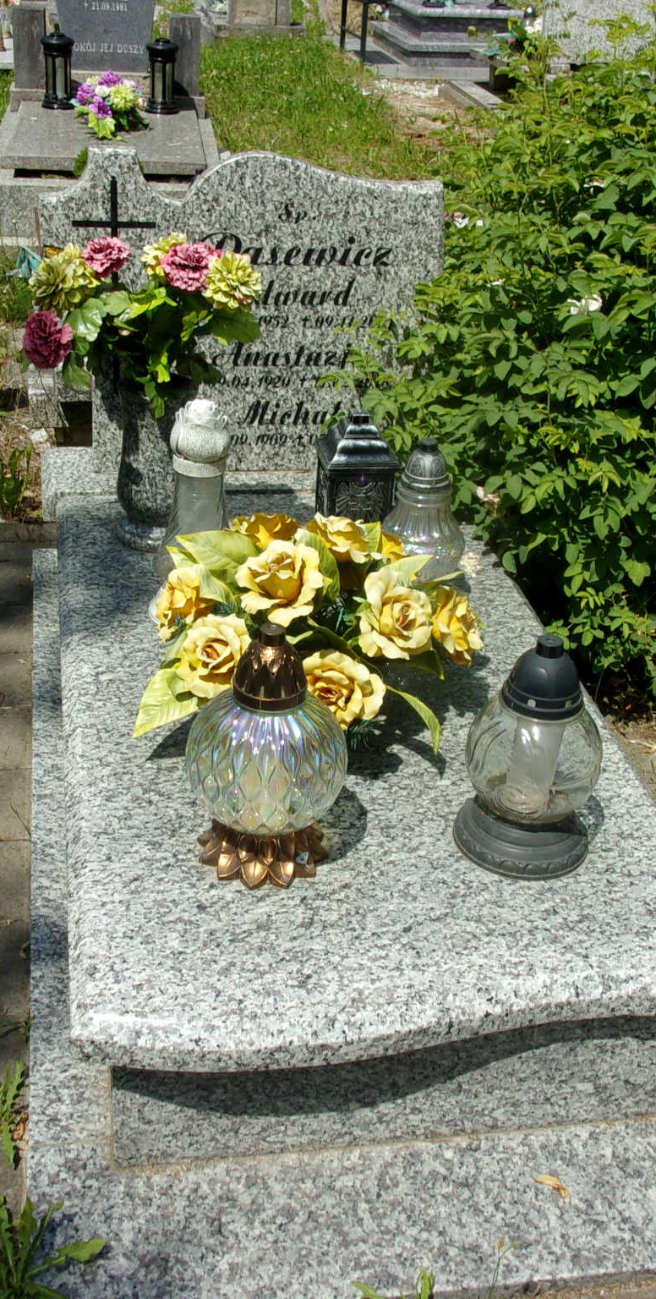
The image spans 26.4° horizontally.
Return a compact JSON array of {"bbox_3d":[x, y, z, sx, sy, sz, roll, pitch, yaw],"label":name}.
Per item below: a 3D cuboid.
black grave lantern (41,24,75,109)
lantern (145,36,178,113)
[{"bbox_3d":[-1.280,-2.765,6.634,0.150,0.350,0.150,-2,31,-11],"label":"black grave lantern"},{"bbox_3d":[-0.797,-2.760,6.725,0.160,0.320,0.160,-2,30,-10],"label":"lantern"}]

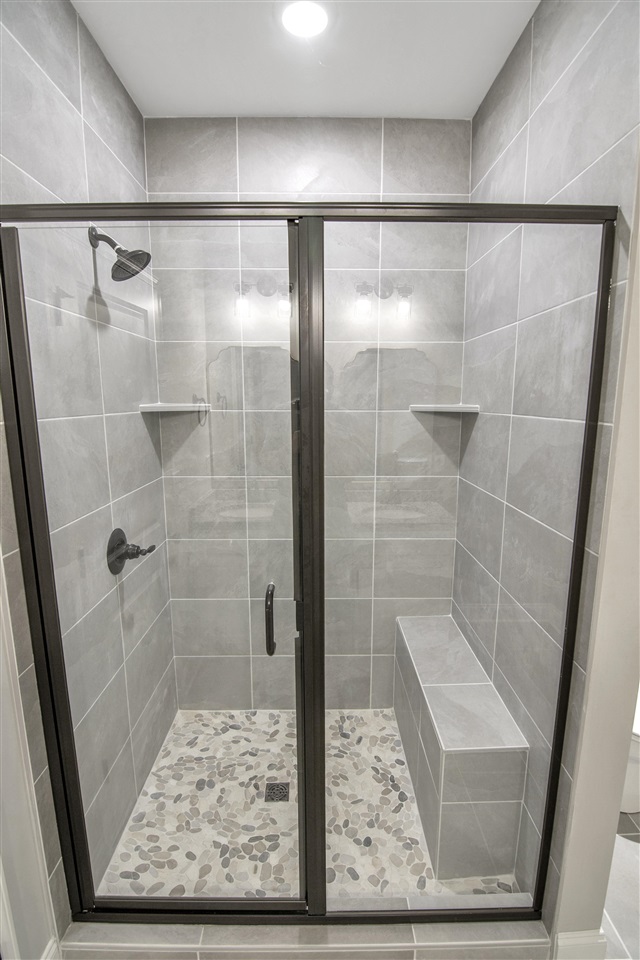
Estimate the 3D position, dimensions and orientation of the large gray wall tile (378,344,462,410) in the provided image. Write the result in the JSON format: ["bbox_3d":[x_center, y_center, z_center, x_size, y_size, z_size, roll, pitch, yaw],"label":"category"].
[{"bbox_3d":[0.463,-0.474,1.970,0.391,0.305,0.012,0,9,-1],"label":"large gray wall tile"}]

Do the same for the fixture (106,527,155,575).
[{"bbox_3d":[-0.668,0.254,1.529,0.120,0.157,0.155,0,9,-1],"label":"fixture"}]

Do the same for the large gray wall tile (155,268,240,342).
[{"bbox_3d":[-0.541,-0.760,1.890,0.388,0.306,0.012,0,10,0],"label":"large gray wall tile"}]

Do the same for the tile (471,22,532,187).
[{"bbox_3d":[0.666,-1.341,1.591,0.012,0.285,0.477,0,9,-1],"label":"tile"}]

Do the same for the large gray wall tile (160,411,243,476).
[{"bbox_3d":[-0.542,-0.158,1.997,0.388,0.306,0.012,0,10,0],"label":"large gray wall tile"}]

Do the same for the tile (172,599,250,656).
[{"bbox_3d":[-0.543,0.745,2.156,0.388,0.306,0.012,0,10,0],"label":"tile"}]

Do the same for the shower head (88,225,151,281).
[{"bbox_3d":[-0.639,-0.732,1.387,0.185,0.173,0.154,0,10,0],"label":"shower head"}]

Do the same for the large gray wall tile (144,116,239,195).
[{"bbox_3d":[-0.543,-1.374,1.813,0.387,0.285,0.012,0,9,-1],"label":"large gray wall tile"}]

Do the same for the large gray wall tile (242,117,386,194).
[{"bbox_3d":[-0.042,-1.376,1.822,0.610,0.285,0.012,0,9,-1],"label":"large gray wall tile"}]

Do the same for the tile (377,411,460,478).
[{"bbox_3d":[0.460,-0.158,2.005,0.389,0.306,0.012,0,10,0],"label":"tile"}]

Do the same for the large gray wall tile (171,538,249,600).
[{"bbox_3d":[-0.542,0.442,2.095,0.387,0.305,0.012,0,9,-1],"label":"large gray wall tile"}]

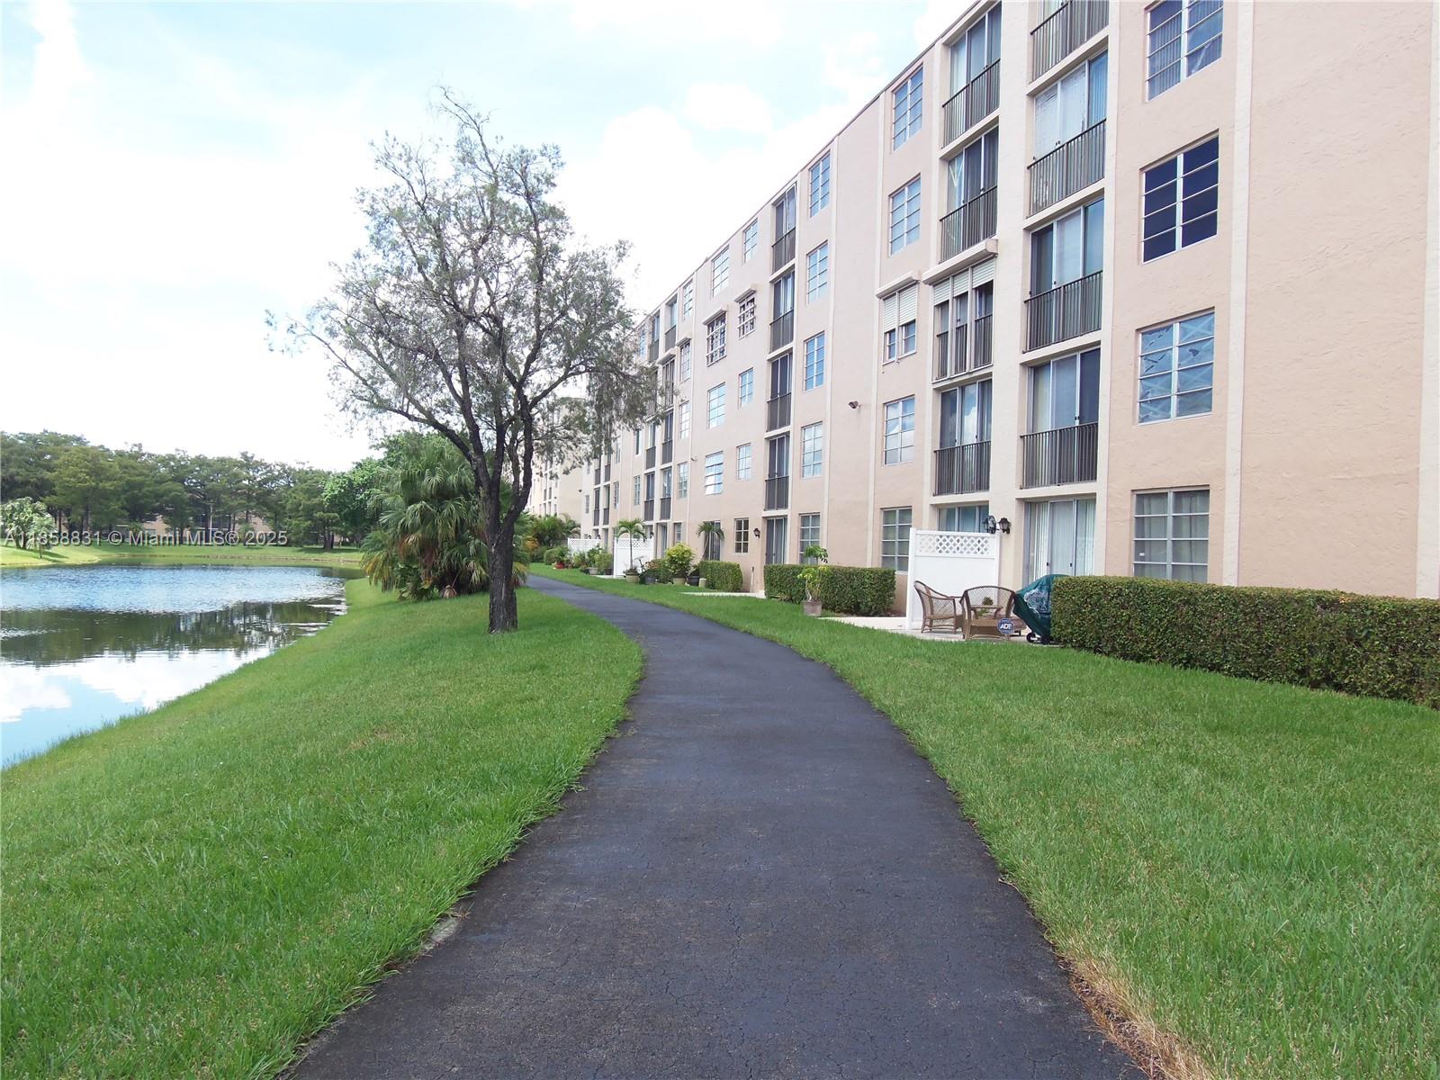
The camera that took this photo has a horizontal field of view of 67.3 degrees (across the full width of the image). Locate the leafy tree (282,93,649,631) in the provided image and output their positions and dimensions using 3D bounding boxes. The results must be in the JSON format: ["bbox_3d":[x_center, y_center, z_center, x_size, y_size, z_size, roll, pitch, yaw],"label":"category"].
[{"bbox_3d":[-4.676,-3.252,19.849,6.683,9.850,6.237,2,-1,-13],"label":"leafy tree"}]

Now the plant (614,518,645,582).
[{"bbox_3d":[-3.570,0.424,42.900,1.280,2.560,1.280,2,0,-16],"label":"plant"}]

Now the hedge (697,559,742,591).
[{"bbox_3d":[0.020,1.267,38.300,0.850,1.030,2.850,2,0,-16],"label":"hedge"}]

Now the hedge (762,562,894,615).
[{"bbox_3d":[2.815,1.308,29.720,0.891,1.069,7.623,2,-1,-16],"label":"hedge"}]

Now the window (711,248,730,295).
[{"bbox_3d":[0.040,-10.110,40.870,0.120,1.450,2.200,2,0,-16],"label":"window"}]

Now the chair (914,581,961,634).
[{"bbox_3d":[4.252,1.309,20.969,0.800,0.950,0.680,1,-1,19],"label":"chair"}]

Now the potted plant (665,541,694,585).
[{"bbox_3d":[-1.582,0.920,41.900,1.100,1.660,1.100,2,0,0],"label":"potted plant"}]

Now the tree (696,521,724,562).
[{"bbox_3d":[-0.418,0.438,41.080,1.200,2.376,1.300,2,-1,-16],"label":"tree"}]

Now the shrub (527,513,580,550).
[{"bbox_3d":[-13.670,-0.510,89.100,4.300,3.600,3.600,2,-1,-9],"label":"shrub"}]

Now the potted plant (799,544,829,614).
[{"bbox_3d":[2.119,0.921,24.600,0.680,1.640,0.680,2,0,0],"label":"potted plant"}]

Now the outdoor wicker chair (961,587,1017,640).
[{"bbox_3d":[4.835,1.315,19.450,0.920,0.910,0.800,1,0,6],"label":"outdoor wicker chair"}]

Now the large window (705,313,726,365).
[{"bbox_3d":[-0.097,-7.981,43.188,0.180,1.604,2.327,2,-1,-16],"label":"large window"}]

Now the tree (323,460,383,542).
[{"bbox_3d":[-33.233,-3.485,100.000,6.800,8.200,6.800,2,0,-18],"label":"tree"}]

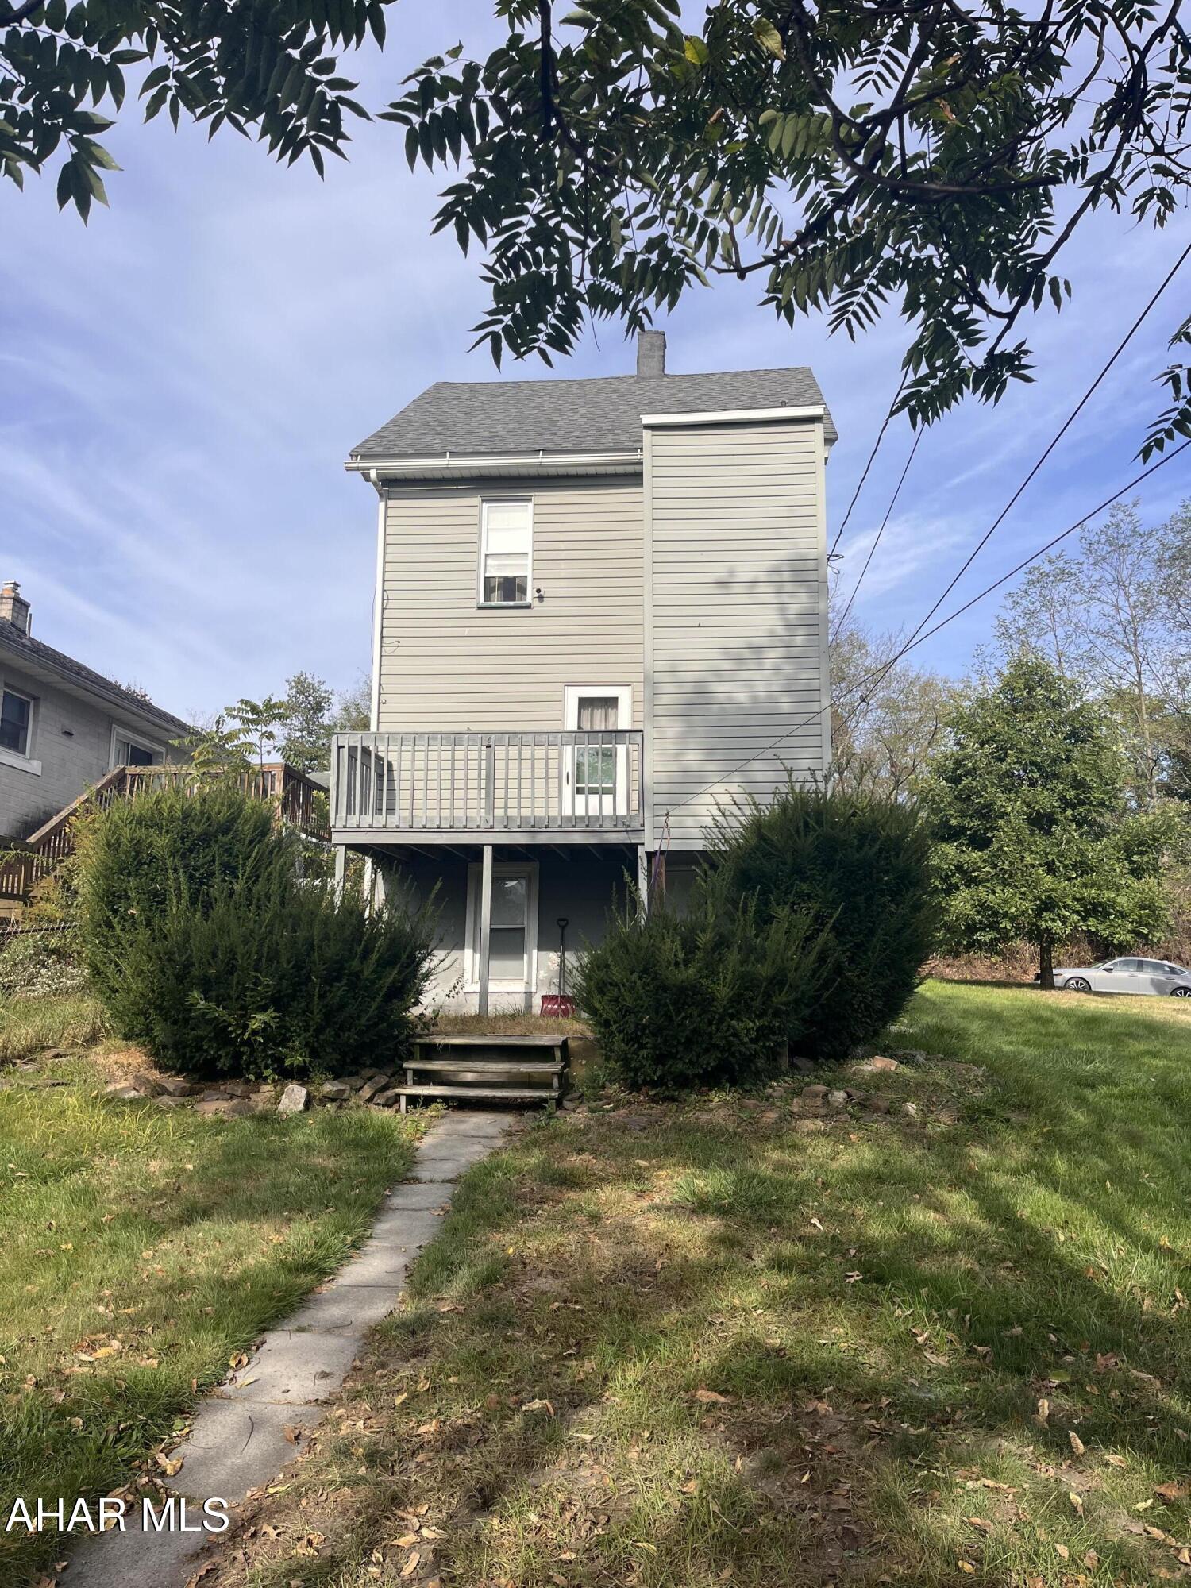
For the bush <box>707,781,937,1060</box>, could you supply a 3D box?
[{"bbox_3d":[2.159,1.233,11.421,2.150,2.700,2.100,0,-8,4],"label":"bush"}]

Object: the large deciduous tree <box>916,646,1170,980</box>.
[{"bbox_3d":[10.796,0.806,28.510,5.500,7.650,5.400,0,-8,4],"label":"large deciduous tree"}]

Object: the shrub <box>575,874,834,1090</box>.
[{"bbox_3d":[0.924,1.599,10.137,2.100,1.800,1.900,0,-8,4],"label":"shrub"}]

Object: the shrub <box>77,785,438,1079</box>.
[{"bbox_3d":[-3.124,1.281,11.065,3.150,2.650,2.500,0,-8,4],"label":"shrub"}]

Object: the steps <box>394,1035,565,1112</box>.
[{"bbox_3d":[-0.910,2.259,9.661,1.300,0.560,0.780,0,-8,4],"label":"steps"}]

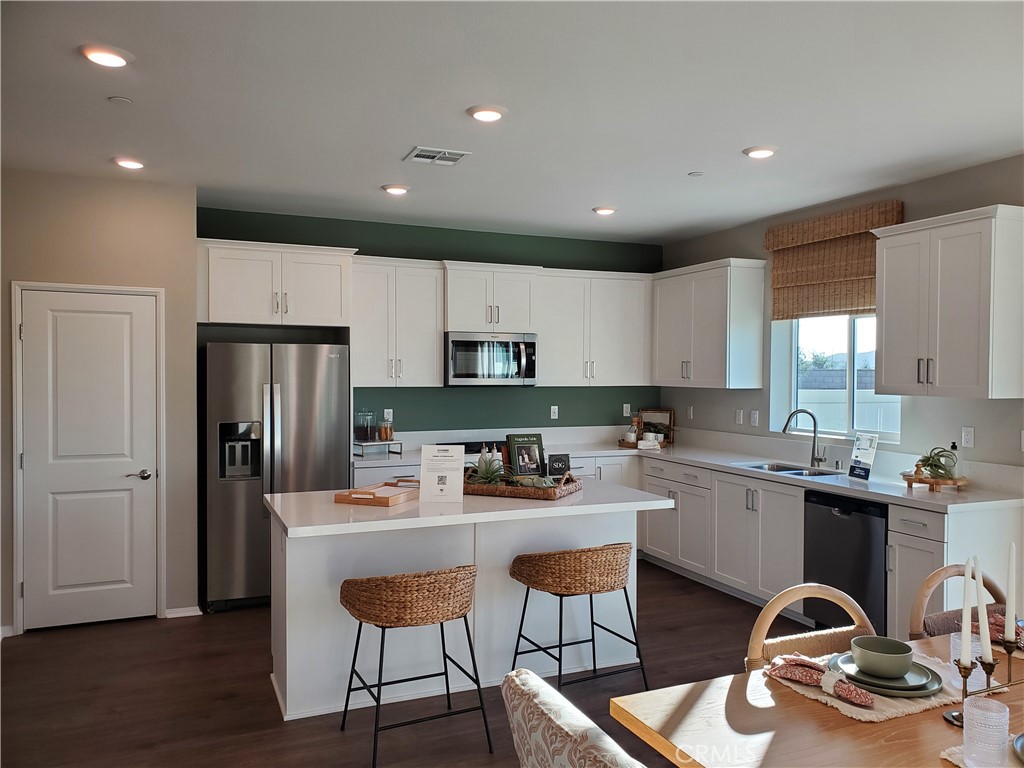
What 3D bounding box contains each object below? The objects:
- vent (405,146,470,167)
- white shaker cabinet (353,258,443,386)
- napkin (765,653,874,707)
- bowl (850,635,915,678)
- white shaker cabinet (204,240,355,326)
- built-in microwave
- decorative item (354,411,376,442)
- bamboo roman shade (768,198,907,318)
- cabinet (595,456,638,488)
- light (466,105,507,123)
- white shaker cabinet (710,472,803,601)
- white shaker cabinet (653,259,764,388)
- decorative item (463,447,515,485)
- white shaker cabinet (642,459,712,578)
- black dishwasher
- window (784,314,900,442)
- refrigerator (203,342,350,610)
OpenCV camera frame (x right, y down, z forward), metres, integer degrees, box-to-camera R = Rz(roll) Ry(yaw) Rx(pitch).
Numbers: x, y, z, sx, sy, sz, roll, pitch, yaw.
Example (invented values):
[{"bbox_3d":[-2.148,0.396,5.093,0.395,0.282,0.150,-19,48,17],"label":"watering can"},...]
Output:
[{"bbox_3d":[-0.414,-1.242,4.237,0.302,0.020,0.290,0,1,-23],"label":"vent"},{"bbox_3d":[-0.964,-0.477,6.168,0.770,1.000,0.360,0,1,-23],"label":"white shaker cabinet"},{"bbox_3d":[0.795,0.757,1.982,0.133,0.046,0.315,0,1,-23],"label":"napkin"},{"bbox_3d":[0.973,0.727,2.025,0.150,0.072,0.150,0,1,0],"label":"bowl"},{"bbox_3d":[-1.688,-0.679,5.499,0.965,0.550,0.677,0,1,-23],"label":"white shaker cabinet"},{"bbox_3d":[-0.222,-0.193,6.276,0.752,0.425,0.427,0,1,-23],"label":"built-in microwave"},{"bbox_3d":[-1.124,0.331,5.924,0.157,0.247,0.157,0,1,-23],"label":"decorative item"},{"bbox_3d":[2.226,-0.828,5.426,0.090,0.720,1.205,0,1,-23],"label":"bamboo roman shade"},{"bbox_3d":[0.744,0.985,6.609,0.415,0.788,0.619,0,1,-23],"label":"cabinet"},{"bbox_3d":[-0.115,-1.224,3.488,0.188,0.026,0.188,0,1,0],"label":"light"},{"bbox_3d":[1.948,1.067,5.372,0.647,0.860,0.916,0,1,-23],"label":"white shaker cabinet"},{"bbox_3d":[1.615,-0.470,6.503,0.365,1.005,1.105,0,1,-23],"label":"white shaker cabinet"},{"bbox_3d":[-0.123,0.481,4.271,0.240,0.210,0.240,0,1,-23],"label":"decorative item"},{"bbox_3d":[1.546,0.999,6.062,0.625,0.786,0.857,0,1,-23],"label":"white shaker cabinet"},{"bbox_3d":[2.232,1.074,4.659,0.625,0.850,0.610,0,1,-23],"label":"black dishwasher"},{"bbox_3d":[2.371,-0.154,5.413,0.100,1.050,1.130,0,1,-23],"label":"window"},{"bbox_3d":[-1.714,0.598,5.544,0.909,1.750,0.850,0,1,-23],"label":"refrigerator"}]

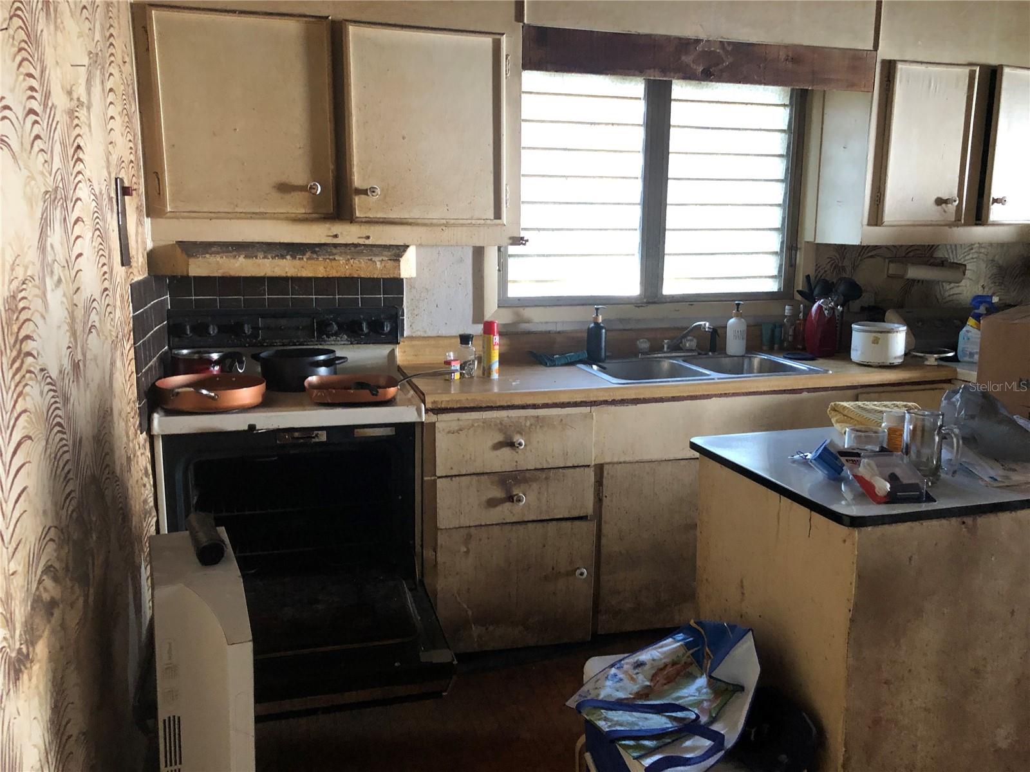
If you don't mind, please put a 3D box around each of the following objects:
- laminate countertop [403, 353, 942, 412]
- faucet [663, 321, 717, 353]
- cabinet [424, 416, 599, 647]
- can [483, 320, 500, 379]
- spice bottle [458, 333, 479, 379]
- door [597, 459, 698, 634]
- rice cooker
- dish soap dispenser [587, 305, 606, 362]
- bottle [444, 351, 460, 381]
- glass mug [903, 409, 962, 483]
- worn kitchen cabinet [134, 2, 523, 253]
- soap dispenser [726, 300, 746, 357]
[{"bbox_3d":[0.560,-0.045,3.010,1.851,0.055,0.650,-2,9,-14],"label":"laminate countertop"},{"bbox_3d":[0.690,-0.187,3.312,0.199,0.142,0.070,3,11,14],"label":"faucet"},{"bbox_3d":[-0.083,0.430,3.018,0.581,0.836,0.570,-3,11,-15],"label":"cabinet"},{"bbox_3d":[-0.082,-0.124,2.868,0.055,0.194,0.055,0,11,0],"label":"can"},{"bbox_3d":[-0.166,-0.104,2.887,0.070,0.148,0.070,-3,11,-15],"label":"spice bottle"},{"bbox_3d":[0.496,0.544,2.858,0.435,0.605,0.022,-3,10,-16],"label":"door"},{"bbox_3d":[1.421,-0.166,3.255,0.190,0.149,0.190,3,11,14],"label":"rice cooker"},{"bbox_3d":[0.319,-0.203,3.229,0.077,0.213,0.074,1,11,5],"label":"dish soap dispenser"},{"bbox_3d":[-0.209,-0.070,2.766,0.046,0.089,0.042,-9,12,-44],"label":"bottle"},{"bbox_3d":[0.748,0.108,1.489,0.104,0.122,0.073,3,9,21],"label":"glass mug"},{"bbox_3d":[-0.584,-0.844,2.769,1.171,0.756,0.340,-2,9,-14],"label":"worn kitchen cabinet"},{"bbox_3d":[0.878,-0.227,3.289,0.074,0.208,0.076,0,9,0],"label":"soap dispenser"}]

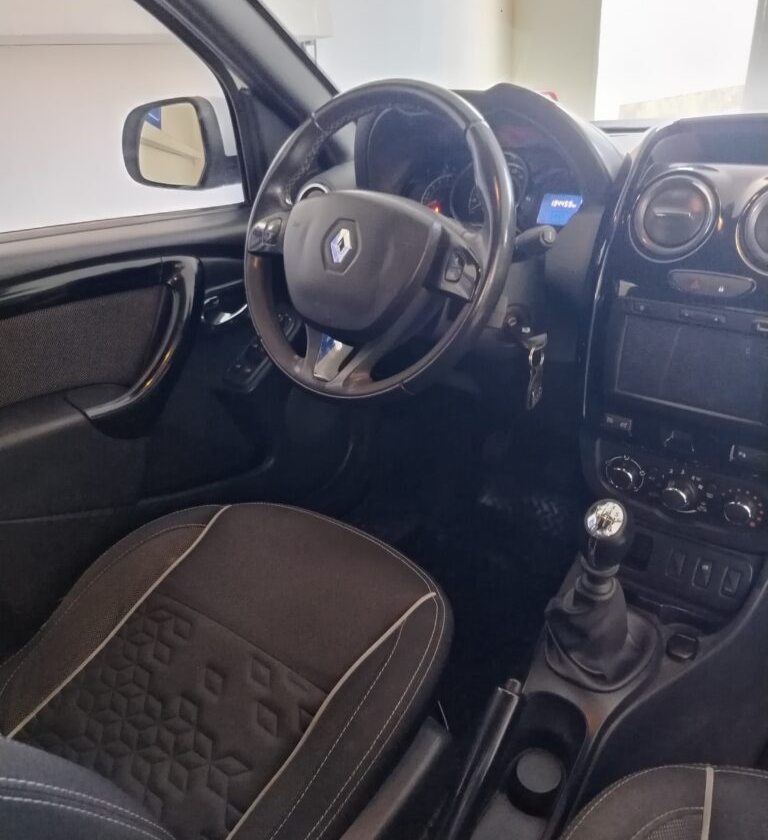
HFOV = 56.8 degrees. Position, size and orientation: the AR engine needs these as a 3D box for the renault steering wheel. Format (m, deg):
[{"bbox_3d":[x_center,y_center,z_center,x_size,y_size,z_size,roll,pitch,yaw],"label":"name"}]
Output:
[{"bbox_3d":[-0.020,-0.210,0.839,0.375,0.375,0.110,20,8,32],"label":"renault steering wheel"}]

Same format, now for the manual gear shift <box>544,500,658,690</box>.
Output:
[{"bbox_3d":[0.247,0.176,0.777,0.130,0.200,0.140,15,35,32],"label":"manual gear shift"}]

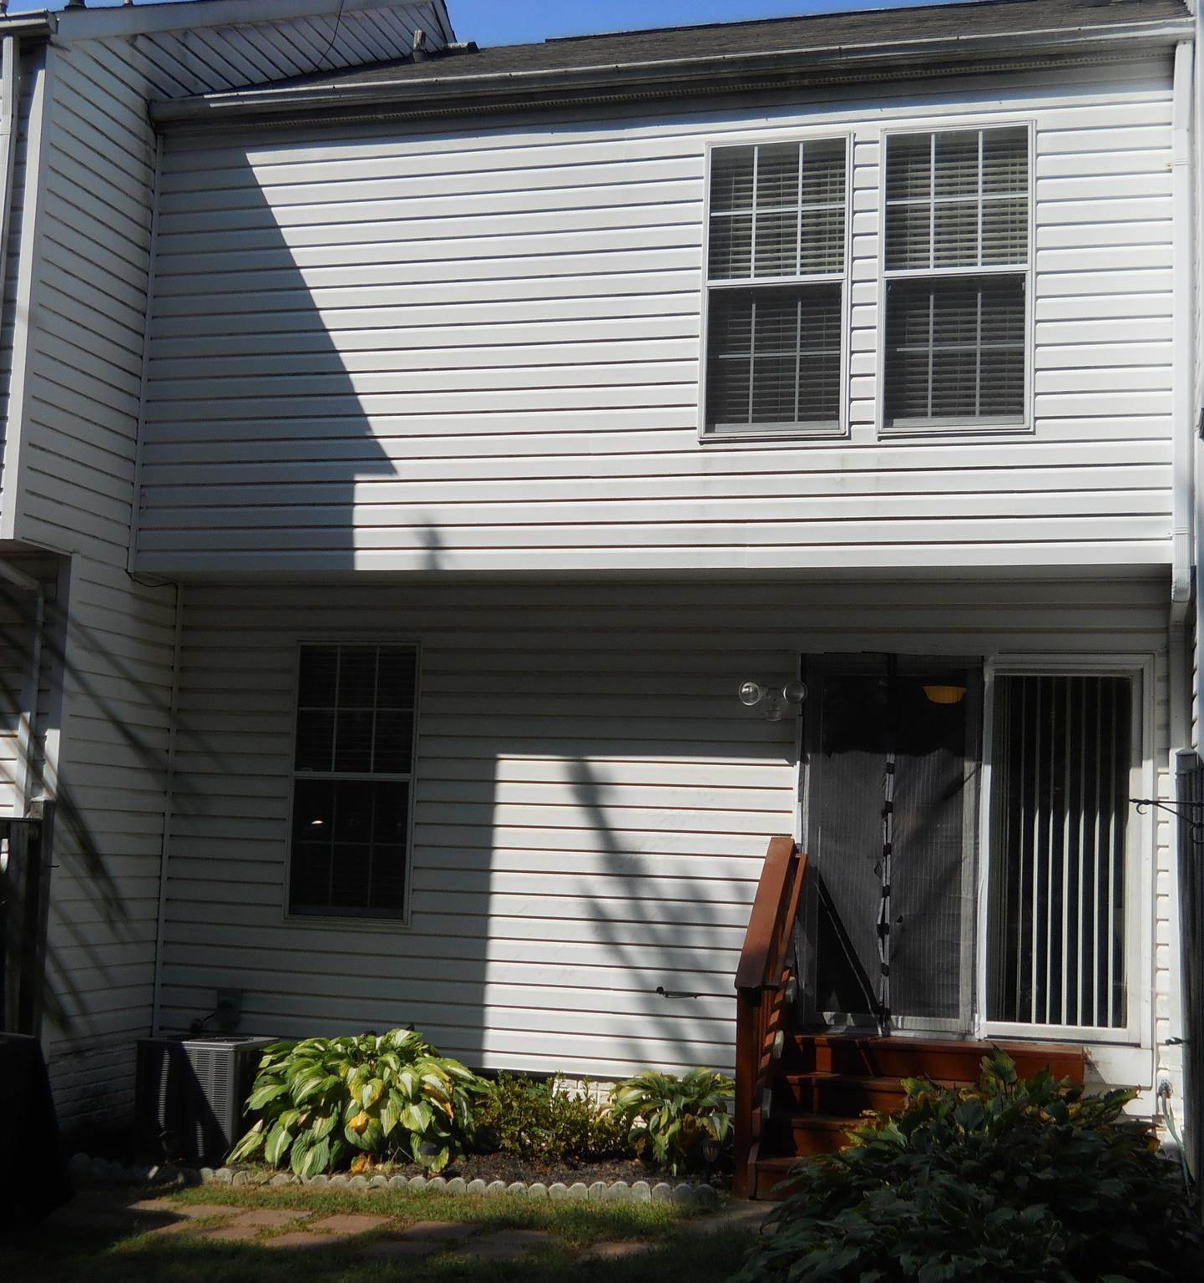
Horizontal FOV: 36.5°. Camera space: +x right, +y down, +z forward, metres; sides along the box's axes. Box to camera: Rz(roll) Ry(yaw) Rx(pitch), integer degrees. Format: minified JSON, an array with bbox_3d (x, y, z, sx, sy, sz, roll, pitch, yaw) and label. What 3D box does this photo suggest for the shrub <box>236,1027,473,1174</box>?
[{"bbox_3d":[-1.358,2.475,9.969,1.380,0.670,0.980,0,-6,15],"label":"shrub"}]

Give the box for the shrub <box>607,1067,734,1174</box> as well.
[{"bbox_3d":[0.405,2.511,9.589,0.720,0.545,0.650,0,-6,15],"label":"shrub"}]

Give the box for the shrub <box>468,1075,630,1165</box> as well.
[{"bbox_3d":[-0.270,2.569,9.888,0.880,0.480,0.540,0,-6,15],"label":"shrub"}]

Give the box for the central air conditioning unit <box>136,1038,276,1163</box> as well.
[{"bbox_3d":[-2.227,2.551,10.277,0.590,0.635,0.590,0,-6,15],"label":"central air conditioning unit"}]

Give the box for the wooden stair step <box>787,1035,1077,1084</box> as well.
[{"bbox_3d":[1.756,2.199,9.613,1.490,0.180,0.320,0,-6,15],"label":"wooden stair step"}]

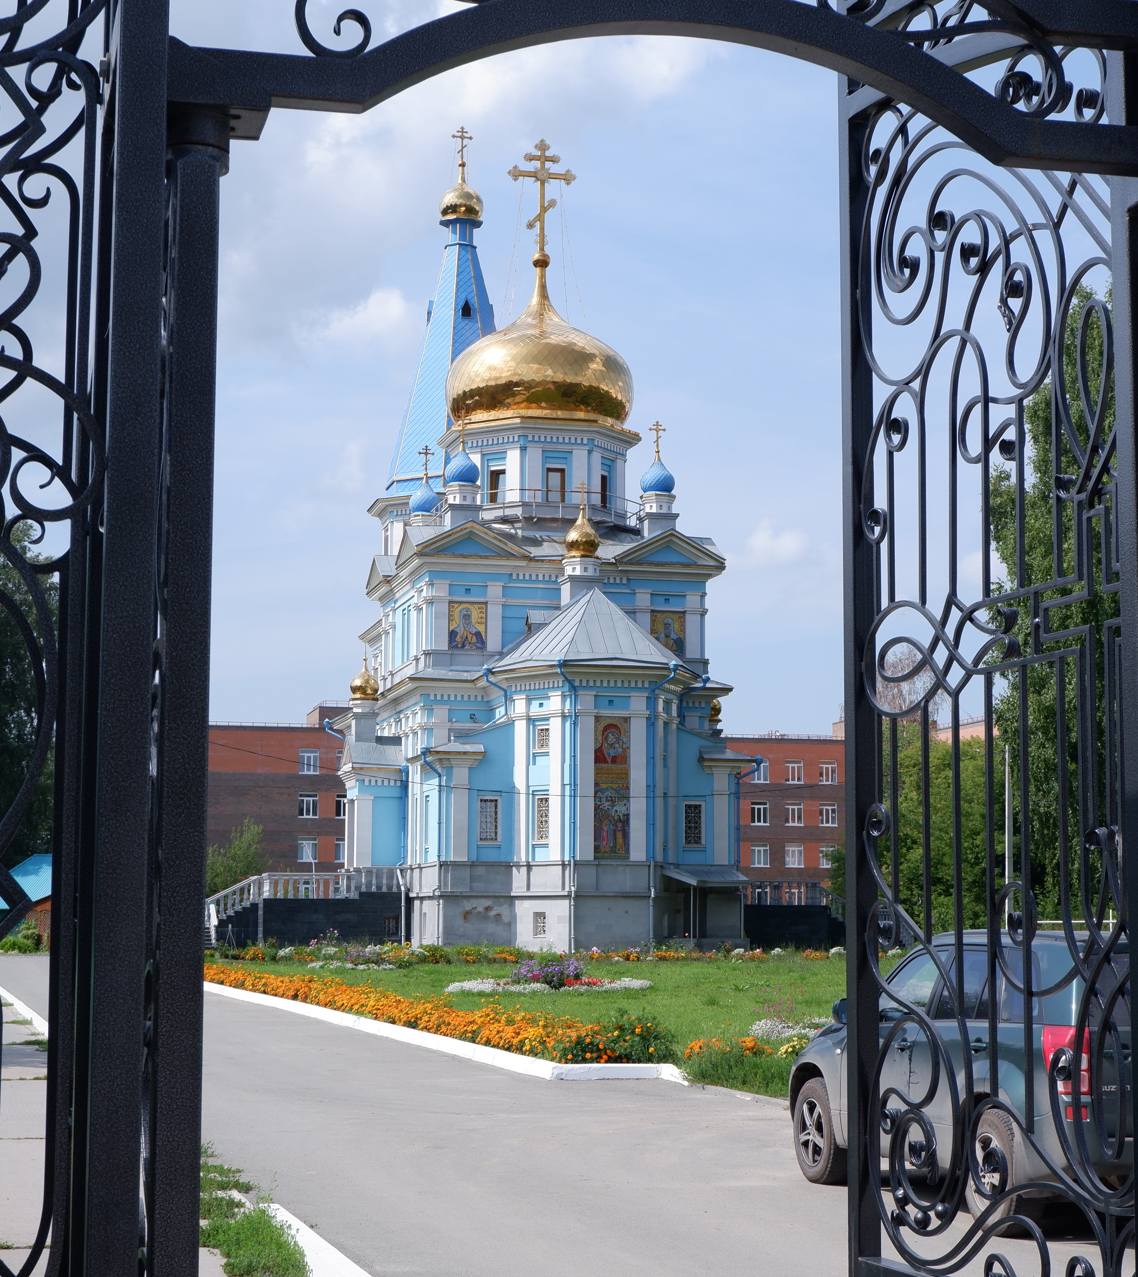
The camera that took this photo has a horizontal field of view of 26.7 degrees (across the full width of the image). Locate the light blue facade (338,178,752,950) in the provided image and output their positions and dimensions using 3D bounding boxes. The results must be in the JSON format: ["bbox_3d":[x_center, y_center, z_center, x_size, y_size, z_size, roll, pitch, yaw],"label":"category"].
[{"bbox_3d":[-2.033,-5.808,96.511,16.200,35.921,29.211,2,-6,-14],"label":"light blue facade"}]

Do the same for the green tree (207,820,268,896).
[{"bbox_3d":[-16.549,11.674,117.410,3.540,5.605,3.540,2,-6,-14],"label":"green tree"}]

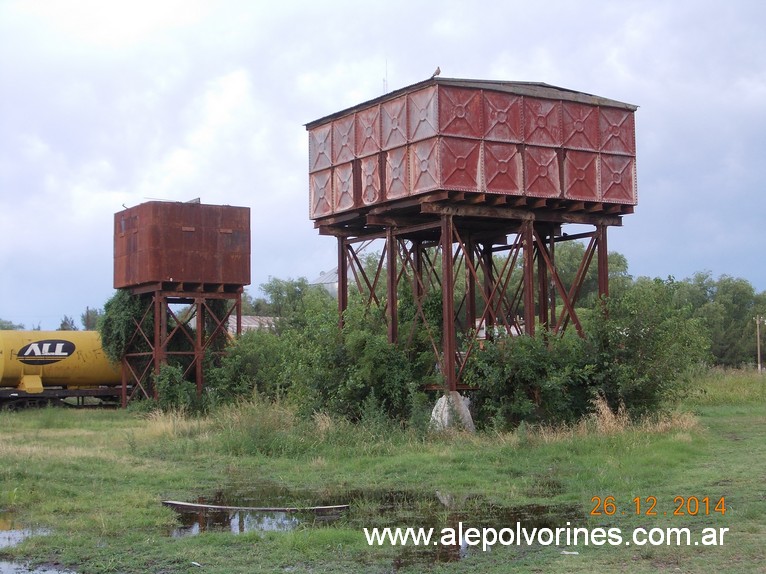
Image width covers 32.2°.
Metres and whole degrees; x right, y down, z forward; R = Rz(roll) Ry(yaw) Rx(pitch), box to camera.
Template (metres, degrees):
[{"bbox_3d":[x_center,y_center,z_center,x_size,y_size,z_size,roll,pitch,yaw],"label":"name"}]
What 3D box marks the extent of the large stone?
[{"bbox_3d":[1.618,2.956,31.149,0.900,1.035,0.900,2,-5,-32],"label":"large stone"}]

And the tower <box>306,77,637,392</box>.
[{"bbox_3d":[2.271,-1.030,34.610,6.250,7.506,6.250,2,-5,-32],"label":"tower"}]

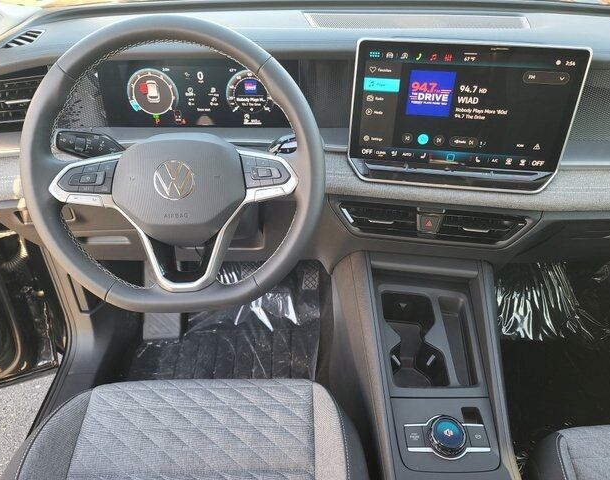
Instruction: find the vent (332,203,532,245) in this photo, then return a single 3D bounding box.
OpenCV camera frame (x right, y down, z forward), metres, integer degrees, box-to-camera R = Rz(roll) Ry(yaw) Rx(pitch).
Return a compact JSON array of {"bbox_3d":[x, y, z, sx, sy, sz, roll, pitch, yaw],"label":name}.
[{"bbox_3d":[0.229,-0.030,0.825,0.330,0.058,0.040,5,27,7],"label":"vent"}]

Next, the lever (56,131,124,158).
[{"bbox_3d":[-0.282,-0.126,0.622,0.106,0.039,0.030,5,11,-2],"label":"lever"}]

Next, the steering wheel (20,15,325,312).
[{"bbox_3d":[-0.160,-0.085,0.591,0.372,0.365,0.080,-1,12,-1],"label":"steering wheel"}]

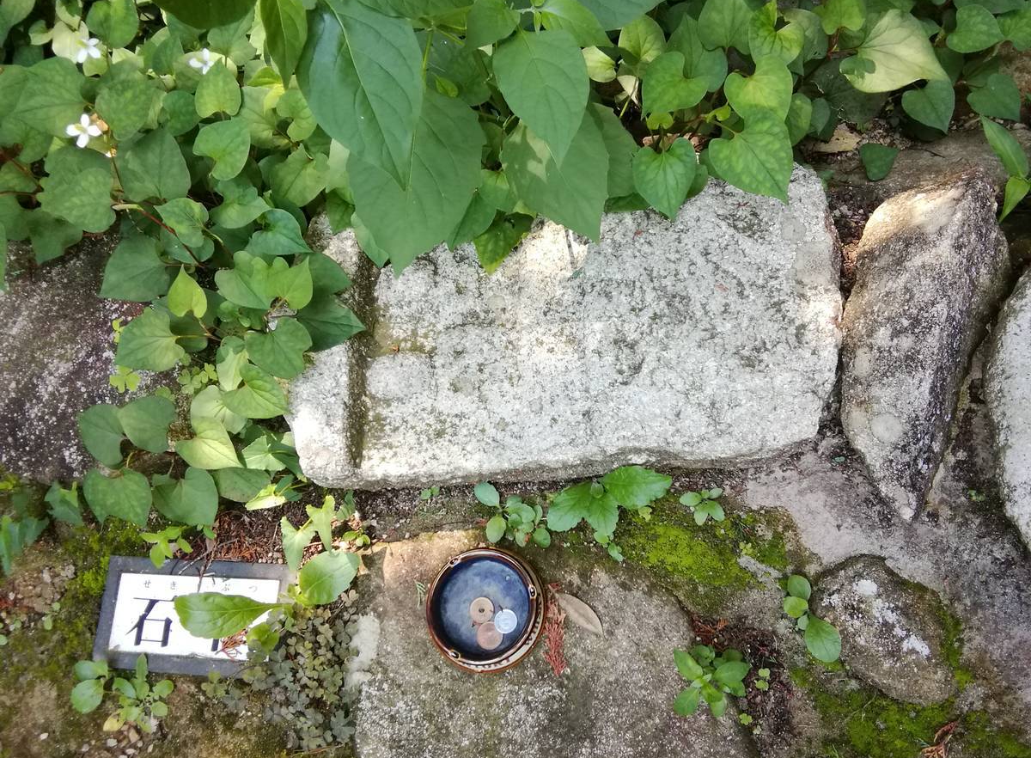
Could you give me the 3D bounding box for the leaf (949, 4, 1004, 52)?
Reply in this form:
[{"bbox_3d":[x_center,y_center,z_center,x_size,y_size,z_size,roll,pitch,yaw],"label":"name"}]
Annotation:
[{"bbox_3d":[0.475,-0.362,0.800,0.057,0.013,0.053,13,81,-1],"label":"leaf"}]

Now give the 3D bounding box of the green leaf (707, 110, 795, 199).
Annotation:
[{"bbox_3d":[0.215,-0.200,0.695,0.068,0.016,0.080,-32,89,-4],"label":"green leaf"}]

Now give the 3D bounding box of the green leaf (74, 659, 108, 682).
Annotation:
[{"bbox_3d":[-0.372,0.256,0.680,0.030,0.008,0.019,-8,78,-1],"label":"green leaf"}]

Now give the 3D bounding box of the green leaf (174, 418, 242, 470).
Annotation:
[{"bbox_3d":[-0.289,0.061,0.725,0.068,0.014,0.050,33,83,5],"label":"green leaf"}]

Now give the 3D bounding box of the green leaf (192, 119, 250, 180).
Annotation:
[{"bbox_3d":[-0.271,-0.212,0.715,0.057,0.013,0.060,41,82,9],"label":"green leaf"}]

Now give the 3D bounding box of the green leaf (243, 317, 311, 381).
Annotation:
[{"bbox_3d":[-0.210,-0.025,0.705,0.048,0.012,0.060,-31,83,-8],"label":"green leaf"}]

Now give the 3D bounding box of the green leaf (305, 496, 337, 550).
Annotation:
[{"bbox_3d":[-0.169,0.128,0.699,0.026,0.016,0.046,-35,72,-1],"label":"green leaf"}]

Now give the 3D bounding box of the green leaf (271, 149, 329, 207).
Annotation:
[{"bbox_3d":[-0.216,-0.201,0.775,0.053,0.015,0.064,31,82,-2],"label":"green leaf"}]

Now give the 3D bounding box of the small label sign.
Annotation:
[{"bbox_3d":[-0.319,0.235,0.767,0.202,0.010,0.108,0,75,11],"label":"small label sign"}]

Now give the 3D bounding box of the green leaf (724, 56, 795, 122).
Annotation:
[{"bbox_3d":[0.237,-0.276,0.750,0.066,0.014,0.081,-12,78,-1],"label":"green leaf"}]

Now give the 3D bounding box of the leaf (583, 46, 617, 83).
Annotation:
[{"bbox_3d":[0.084,-0.325,0.800,0.045,0.012,0.036,7,95,4],"label":"leaf"}]

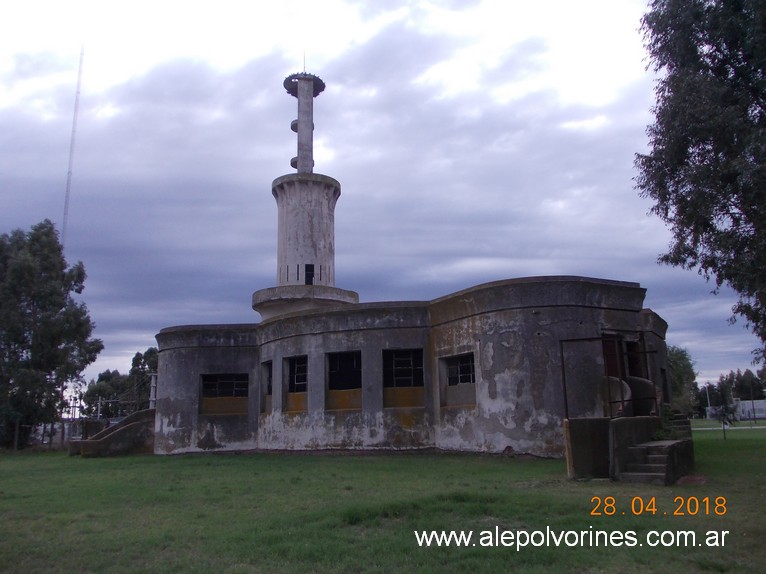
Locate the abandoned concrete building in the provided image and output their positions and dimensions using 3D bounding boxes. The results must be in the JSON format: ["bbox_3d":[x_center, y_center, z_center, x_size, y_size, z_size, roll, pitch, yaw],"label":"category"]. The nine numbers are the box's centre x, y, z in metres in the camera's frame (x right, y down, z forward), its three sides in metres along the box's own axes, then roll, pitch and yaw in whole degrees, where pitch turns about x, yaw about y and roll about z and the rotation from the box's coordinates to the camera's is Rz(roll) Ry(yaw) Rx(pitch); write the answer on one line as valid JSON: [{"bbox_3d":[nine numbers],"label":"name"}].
[{"bbox_3d":[1.661,-2.755,36.131,24.800,23.300,15.600,-8,-14,29],"label":"abandoned concrete building"}]

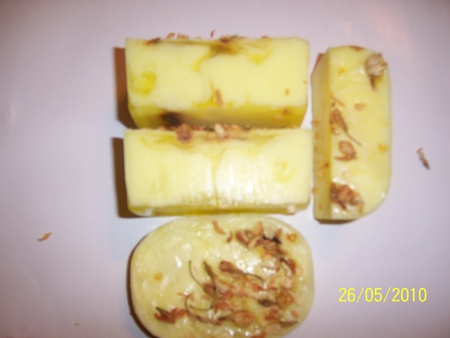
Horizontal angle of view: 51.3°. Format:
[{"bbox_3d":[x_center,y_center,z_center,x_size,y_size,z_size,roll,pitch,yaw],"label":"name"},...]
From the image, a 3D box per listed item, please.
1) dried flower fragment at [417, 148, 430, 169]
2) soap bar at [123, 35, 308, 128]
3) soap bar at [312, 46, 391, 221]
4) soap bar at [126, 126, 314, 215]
[{"bbox_3d":[0.104,-0.005,0.246,0.003,0.003,0.012,-30,85,-7],"label":"dried flower fragment"},{"bbox_3d":[-0.004,-0.043,0.230,0.085,0.029,0.032,-1,82,-4],"label":"soap bar"},{"bbox_3d":[0.062,-0.015,0.231,0.029,0.030,0.080,2,82,-3],"label":"soap bar"},{"bbox_3d":[-0.003,0.001,0.224,0.085,0.029,0.035,0,82,-4],"label":"soap bar"}]

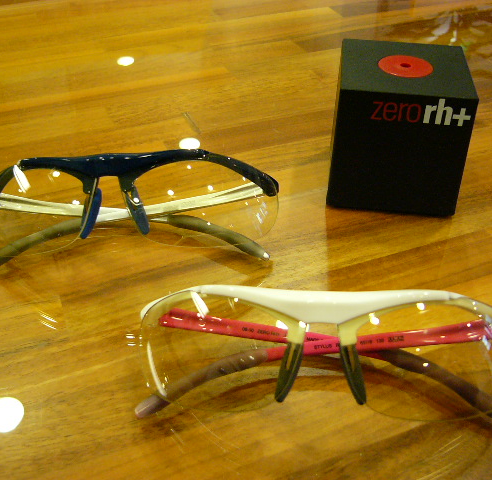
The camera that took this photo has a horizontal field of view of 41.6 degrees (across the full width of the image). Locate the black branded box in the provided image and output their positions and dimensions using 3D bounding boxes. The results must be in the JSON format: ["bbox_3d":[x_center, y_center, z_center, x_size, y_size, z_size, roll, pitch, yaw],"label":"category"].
[{"bbox_3d":[0.086,-0.065,0.369,0.069,0.069,0.072,5,37,6],"label":"black branded box"}]

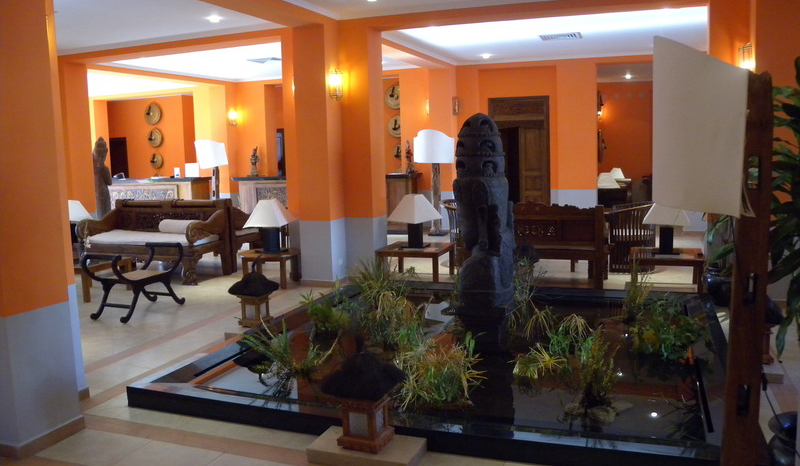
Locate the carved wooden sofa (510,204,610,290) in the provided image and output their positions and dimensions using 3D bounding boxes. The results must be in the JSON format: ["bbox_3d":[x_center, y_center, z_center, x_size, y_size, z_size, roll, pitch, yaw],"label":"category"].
[{"bbox_3d":[1.617,0.095,7.683,1.672,0.999,0.795,1,7,21],"label":"carved wooden sofa"}]

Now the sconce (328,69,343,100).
[{"bbox_3d":[-0.789,-1.813,7.984,0.133,0.398,0.143,1,7,21],"label":"sconce"}]

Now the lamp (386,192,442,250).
[{"bbox_3d":[0.184,-0.158,8.350,0.543,0.659,0.543,-7,9,-35],"label":"lamp"}]

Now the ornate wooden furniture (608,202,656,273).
[{"bbox_3d":[2.998,0.034,8.395,0.640,0.880,0.640,2,8,28],"label":"ornate wooden furniture"}]

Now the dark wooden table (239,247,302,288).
[{"bbox_3d":[-1.601,0.454,8.009,0.770,0.410,0.770,1,8,20],"label":"dark wooden table"}]

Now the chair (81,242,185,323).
[{"bbox_3d":[-2.772,0.500,6.817,0.520,0.683,0.999,1,7,21],"label":"chair"}]

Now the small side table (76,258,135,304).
[{"bbox_3d":[-3.623,0.525,7.520,0.714,0.392,0.724,1,8,21],"label":"small side table"}]

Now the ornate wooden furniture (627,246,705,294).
[{"bbox_3d":[2.964,0.432,7.231,0.761,0.386,0.769,1,8,20],"label":"ornate wooden furniture"}]

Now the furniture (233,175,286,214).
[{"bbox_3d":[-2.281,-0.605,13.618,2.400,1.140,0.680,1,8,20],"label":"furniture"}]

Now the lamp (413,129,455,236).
[{"bbox_3d":[0.664,-0.939,12.225,0.737,1.976,0.356,1,8,20],"label":"lamp"}]

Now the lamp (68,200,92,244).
[{"bbox_3d":[-4.787,-0.146,9.483,0.474,0.657,0.474,1,7,21],"label":"lamp"}]

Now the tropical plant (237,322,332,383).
[{"bbox_3d":[-0.787,0.800,4.567,0.612,0.367,0.550,1,7,21],"label":"tropical plant"}]

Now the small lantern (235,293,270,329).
[{"bbox_3d":[-1.331,0.685,5.928,0.260,0.300,0.260,1,8,20],"label":"small lantern"}]

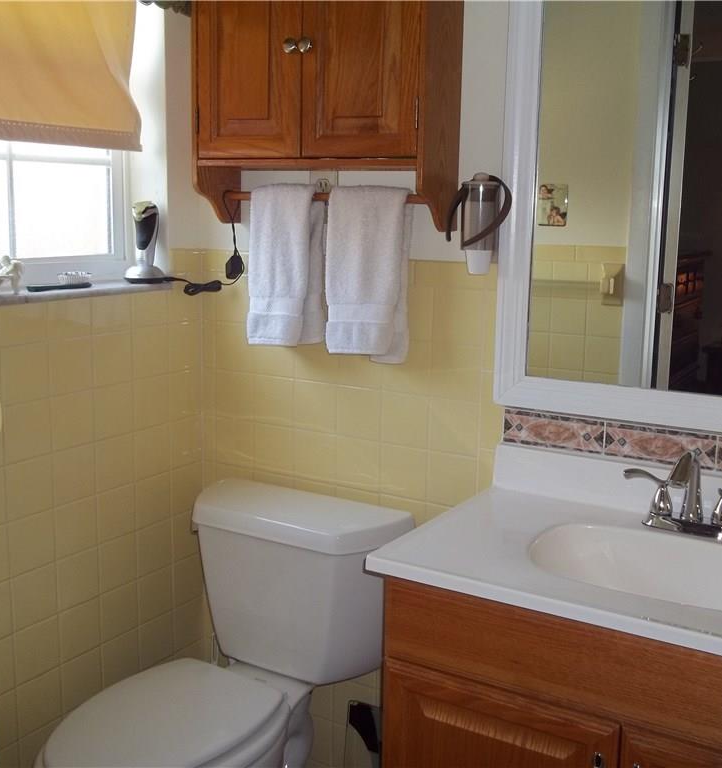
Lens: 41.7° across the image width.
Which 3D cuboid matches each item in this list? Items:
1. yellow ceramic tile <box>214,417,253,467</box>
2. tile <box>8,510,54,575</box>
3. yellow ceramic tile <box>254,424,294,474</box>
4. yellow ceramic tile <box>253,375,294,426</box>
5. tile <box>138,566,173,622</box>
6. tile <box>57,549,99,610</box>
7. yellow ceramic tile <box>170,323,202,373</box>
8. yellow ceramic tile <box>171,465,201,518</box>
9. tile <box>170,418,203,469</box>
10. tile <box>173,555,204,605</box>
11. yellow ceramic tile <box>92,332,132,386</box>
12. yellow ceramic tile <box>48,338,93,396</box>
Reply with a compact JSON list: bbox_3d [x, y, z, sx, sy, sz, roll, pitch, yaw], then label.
[{"bbox_3d":[-0.285,0.135,2.164,0.108,0.108,0.008,7,12,31],"label":"yellow ceramic tile"},{"bbox_3d":[-0.630,0.303,1.807,0.010,0.108,0.108,7,12,31],"label":"tile"},{"bbox_3d":[-0.192,0.146,2.108,0.108,0.108,0.008,7,12,31],"label":"yellow ceramic tile"},{"bbox_3d":[-0.189,0.038,2.091,0.108,0.108,0.009,7,12,30],"label":"yellow ceramic tile"},{"bbox_3d":[-0.463,0.470,2.122,0.009,0.108,0.108,7,12,30],"label":"tile"},{"bbox_3d":[-0.577,0.396,1.928,0.010,0.108,0.108,7,12,31],"label":"tile"},{"bbox_3d":[-0.395,-0.083,2.118,0.008,0.108,0.108,7,12,31],"label":"yellow ceramic tile"},{"bbox_3d":[-0.401,0.241,2.175,0.010,0.108,0.108,7,12,31],"label":"yellow ceramic tile"},{"bbox_3d":[-0.402,0.132,2.167,0.010,0.108,0.108,7,12,31],"label":"tile"},{"bbox_3d":[-0.408,0.457,2.225,0.010,0.108,0.108,7,12,31],"label":"tile"},{"bbox_3d":[-0.509,-0.052,1.933,0.010,0.108,0.108,7,12,31],"label":"yellow ceramic tile"},{"bbox_3d":[-0.567,-0.037,1.845,0.008,0.108,0.108,7,12,31],"label":"yellow ceramic tile"}]

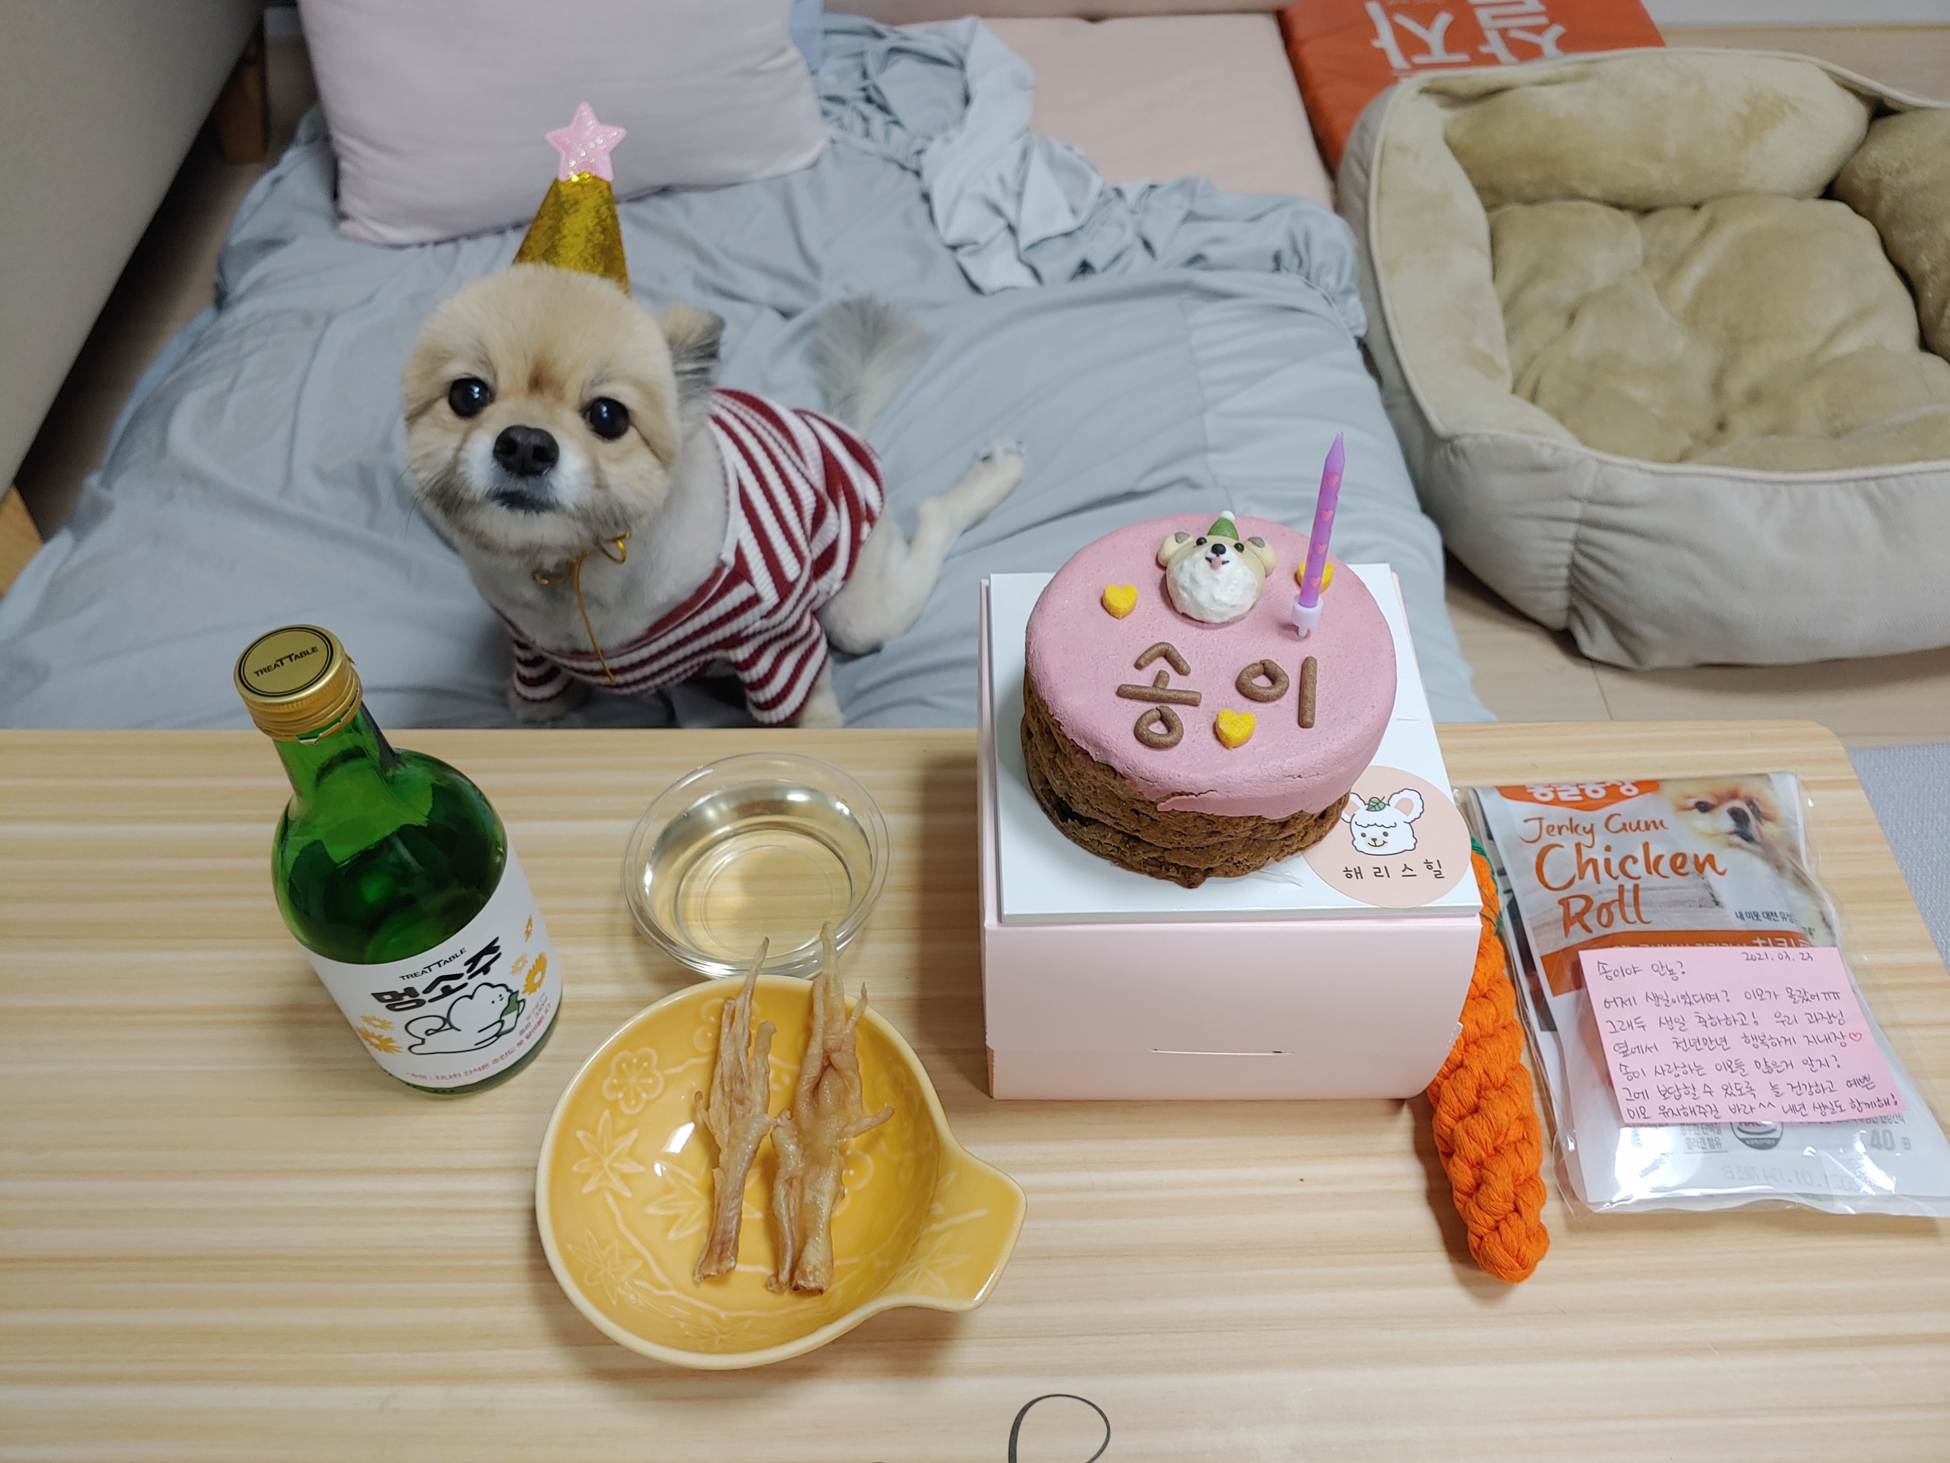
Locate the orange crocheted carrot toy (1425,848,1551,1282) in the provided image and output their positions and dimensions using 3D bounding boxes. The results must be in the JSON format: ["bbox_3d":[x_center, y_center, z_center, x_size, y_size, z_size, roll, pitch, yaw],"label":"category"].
[{"bbox_3d":[0.180,0.100,0.522,0.038,0.036,0.210,3,51,3],"label":"orange crocheted carrot toy"}]

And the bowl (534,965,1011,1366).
[{"bbox_3d":[-0.063,0.155,0.472,0.157,0.044,0.131,16,52,13],"label":"bowl"}]

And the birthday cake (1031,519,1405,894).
[{"bbox_3d":[0.071,-0.015,0.438,0.108,0.068,0.108,0,50,0],"label":"birthday cake"}]

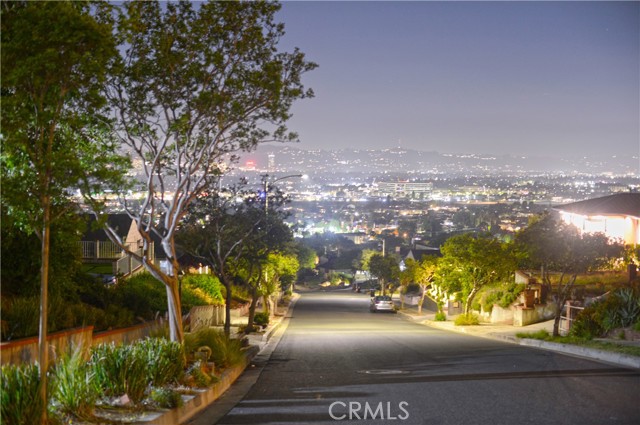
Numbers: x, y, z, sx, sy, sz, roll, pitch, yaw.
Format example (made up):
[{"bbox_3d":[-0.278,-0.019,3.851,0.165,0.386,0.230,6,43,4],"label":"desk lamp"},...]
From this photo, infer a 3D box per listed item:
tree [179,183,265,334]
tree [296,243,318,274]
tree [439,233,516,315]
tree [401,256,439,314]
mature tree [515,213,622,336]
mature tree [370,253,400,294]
[{"bbox_3d":[-3.770,1.820,34.000,3.520,5.940,3.420,0,3,0],"label":"tree"},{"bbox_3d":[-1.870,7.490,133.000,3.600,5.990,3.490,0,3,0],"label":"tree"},{"bbox_3d":[9.760,4.000,55.000,4.830,5.510,4.690,0,3,0],"label":"tree"},{"bbox_3d":[8.410,6.170,75.000,3.210,4.900,3.110,0,3,0],"label":"tree"},{"bbox_3d":[9.800,2.440,35.000,4.260,4.890,4.130,0,3,0],"label":"mature tree"},{"bbox_3d":[7.770,7.590,107.000,3.860,5.540,3.740,0,3,0],"label":"mature tree"}]

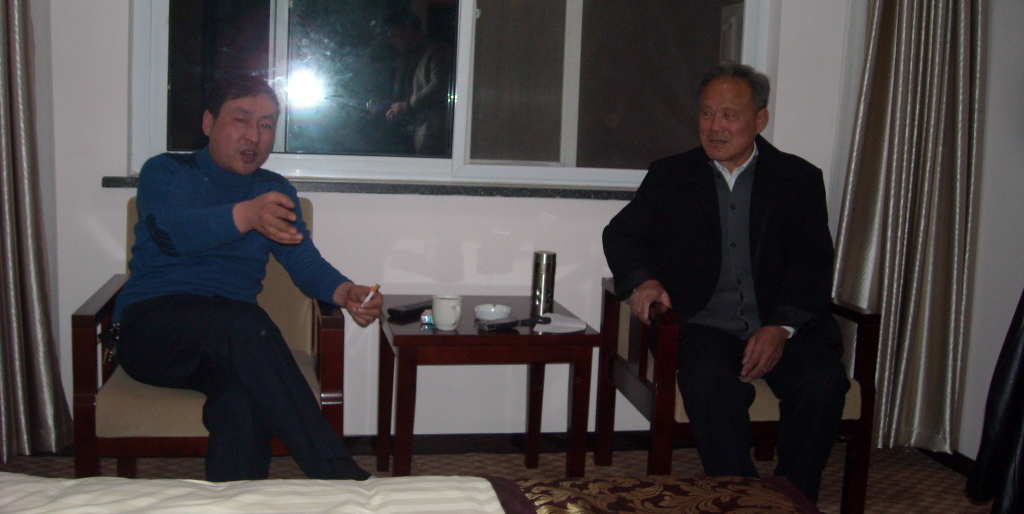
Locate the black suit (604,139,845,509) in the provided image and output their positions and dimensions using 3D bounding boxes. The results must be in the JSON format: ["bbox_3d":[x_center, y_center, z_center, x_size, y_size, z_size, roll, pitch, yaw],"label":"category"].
[{"bbox_3d":[0.614,0.175,2.798,0.660,1.030,0.660,2,8,-4],"label":"black suit"}]

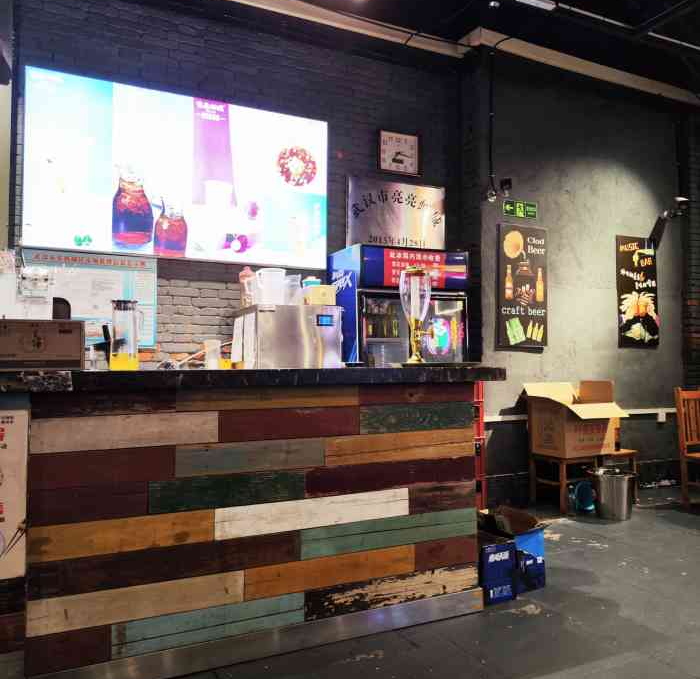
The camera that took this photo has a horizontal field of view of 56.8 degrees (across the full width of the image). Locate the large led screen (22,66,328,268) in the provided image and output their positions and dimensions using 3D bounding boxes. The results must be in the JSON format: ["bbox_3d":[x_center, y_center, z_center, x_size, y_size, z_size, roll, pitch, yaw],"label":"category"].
[{"bbox_3d":[-1.112,-1.106,4.487,2.060,1.140,0.080,1,-2,-26],"label":"large led screen"}]

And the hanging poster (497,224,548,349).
[{"bbox_3d":[1.448,-0.436,5.416,0.510,1.020,0.030,1,-2,-26],"label":"hanging poster"}]

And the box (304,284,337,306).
[{"bbox_3d":[-0.198,-0.286,4.494,0.210,0.145,0.140,1,-2,-26],"label":"box"}]

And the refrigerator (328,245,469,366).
[{"bbox_3d":[0.350,0.355,4.784,0.882,1.954,0.585,1,-2,-26],"label":"refrigerator"}]

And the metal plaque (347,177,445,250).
[{"bbox_3d":[0.378,-0.953,5.204,0.907,0.610,0.030,1,-2,-26],"label":"metal plaque"}]

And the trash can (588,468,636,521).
[{"bbox_3d":[1.980,1.170,4.872,0.315,0.330,0.315,1,-2,-26],"label":"trash can"}]

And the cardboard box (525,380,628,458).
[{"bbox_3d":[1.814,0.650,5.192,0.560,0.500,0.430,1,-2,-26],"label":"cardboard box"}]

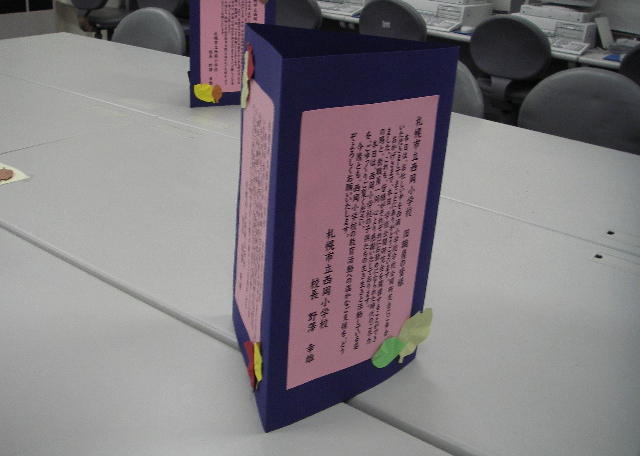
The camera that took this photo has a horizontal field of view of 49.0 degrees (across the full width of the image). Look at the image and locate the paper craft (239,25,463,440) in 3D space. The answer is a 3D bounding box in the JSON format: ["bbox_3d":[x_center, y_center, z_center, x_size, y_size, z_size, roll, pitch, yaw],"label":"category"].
[{"bbox_3d":[-0.022,-0.022,0.801,0.241,0.390,0.206,-16,30,-39],"label":"paper craft"}]

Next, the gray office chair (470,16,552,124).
[{"bbox_3d":[1.074,-0.723,3.786,0.500,0.880,0.550,19,27,32],"label":"gray office chair"}]

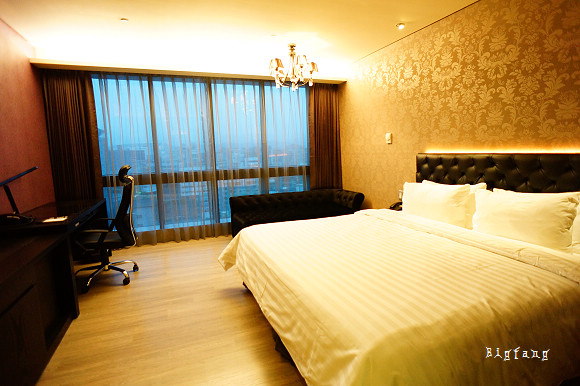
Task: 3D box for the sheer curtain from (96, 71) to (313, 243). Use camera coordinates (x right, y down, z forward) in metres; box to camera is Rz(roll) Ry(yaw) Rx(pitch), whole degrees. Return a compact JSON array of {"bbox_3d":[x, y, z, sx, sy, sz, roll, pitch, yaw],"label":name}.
[{"bbox_3d":[-1.073,-0.471,5.519,2.983,2.276,0.120,-4,7,-19],"label":"sheer curtain"}]

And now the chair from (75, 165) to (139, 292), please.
[{"bbox_3d":[-1.867,0.313,3.801,0.640,1.144,0.660,-4,7,-19],"label":"chair"}]

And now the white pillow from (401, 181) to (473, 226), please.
[{"bbox_3d":[1.318,0.111,3.569,0.180,0.420,0.790,19,-1,-20],"label":"white pillow"}]

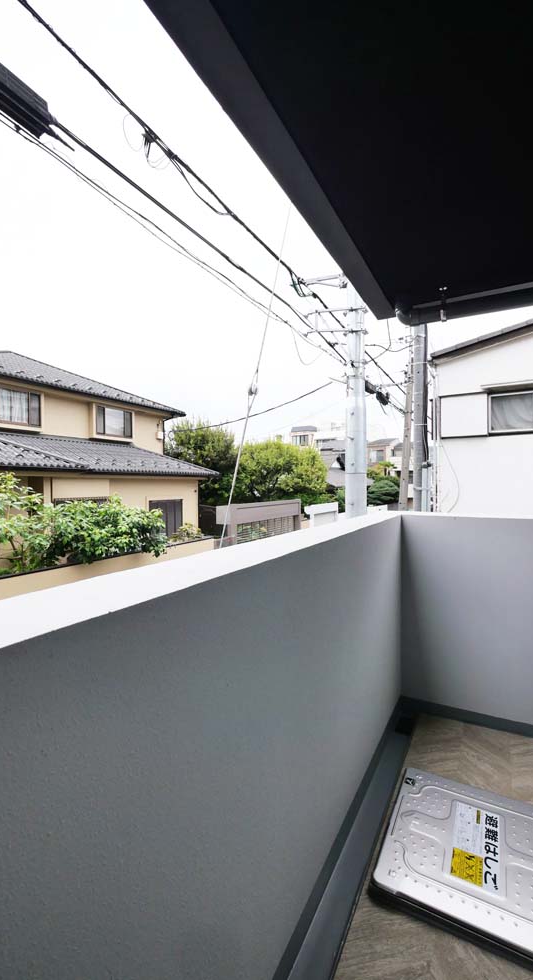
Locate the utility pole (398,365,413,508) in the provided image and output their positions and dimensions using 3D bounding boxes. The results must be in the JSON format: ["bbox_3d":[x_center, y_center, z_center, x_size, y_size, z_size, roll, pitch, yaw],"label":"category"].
[{"bbox_3d":[5.070,-0.400,14.500,0.280,8.400,0.280,3,0,19],"label":"utility pole"}]

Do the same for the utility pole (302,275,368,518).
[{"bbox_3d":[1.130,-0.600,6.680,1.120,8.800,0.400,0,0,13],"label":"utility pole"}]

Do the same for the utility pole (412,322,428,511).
[{"bbox_3d":[4.140,-1.000,10.700,0.330,9.600,0.330,0,0,22],"label":"utility pole"}]

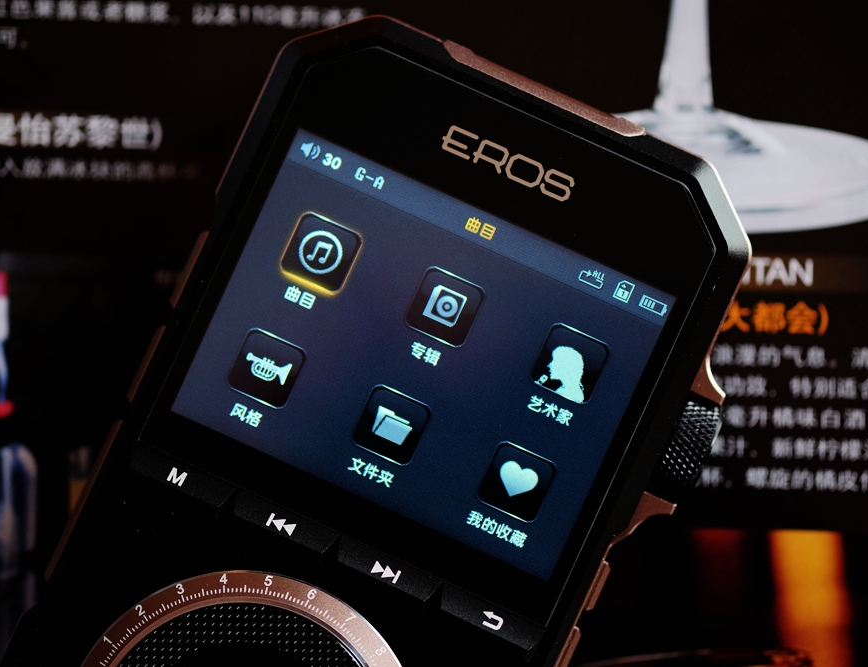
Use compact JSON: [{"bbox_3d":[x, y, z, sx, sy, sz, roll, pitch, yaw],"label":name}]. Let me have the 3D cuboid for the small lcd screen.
[{"bbox_3d":[-0.001,0.002,0.245,0.041,0.002,0.031,24,86,2],"label":"small lcd screen"}]

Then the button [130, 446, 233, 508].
[{"bbox_3d":[-0.025,0.014,0.245,0.011,0.002,0.002,24,86,2],"label":"button"}]

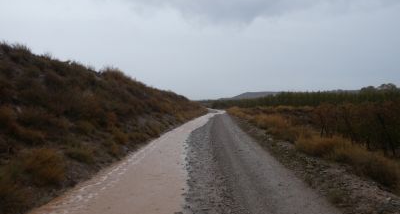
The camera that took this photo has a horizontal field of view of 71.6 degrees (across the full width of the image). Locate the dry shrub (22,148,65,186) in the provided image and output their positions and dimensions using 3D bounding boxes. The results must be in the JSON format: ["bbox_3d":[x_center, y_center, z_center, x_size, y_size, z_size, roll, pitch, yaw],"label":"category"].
[{"bbox_3d":[-2.783,1.058,4.931,0.747,0.662,0.710,0,1,0],"label":"dry shrub"}]

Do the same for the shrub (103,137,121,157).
[{"bbox_3d":[-2.429,1.112,7.612,0.494,0.538,0.469,0,1,0],"label":"shrub"}]

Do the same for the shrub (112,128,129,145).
[{"bbox_3d":[-2.535,0.941,8.843,0.510,0.563,0.485,0,1,0],"label":"shrub"}]

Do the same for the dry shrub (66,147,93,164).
[{"bbox_3d":[-2.736,1.101,6.297,0.590,0.356,0.561,0,1,0],"label":"dry shrub"}]

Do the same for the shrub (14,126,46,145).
[{"bbox_3d":[-3.512,0.590,5.745,0.663,0.406,0.630,0,1,0],"label":"shrub"}]

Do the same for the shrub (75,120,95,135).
[{"bbox_3d":[-3.255,0.578,7.815,0.564,0.442,0.535,0,1,0],"label":"shrub"}]

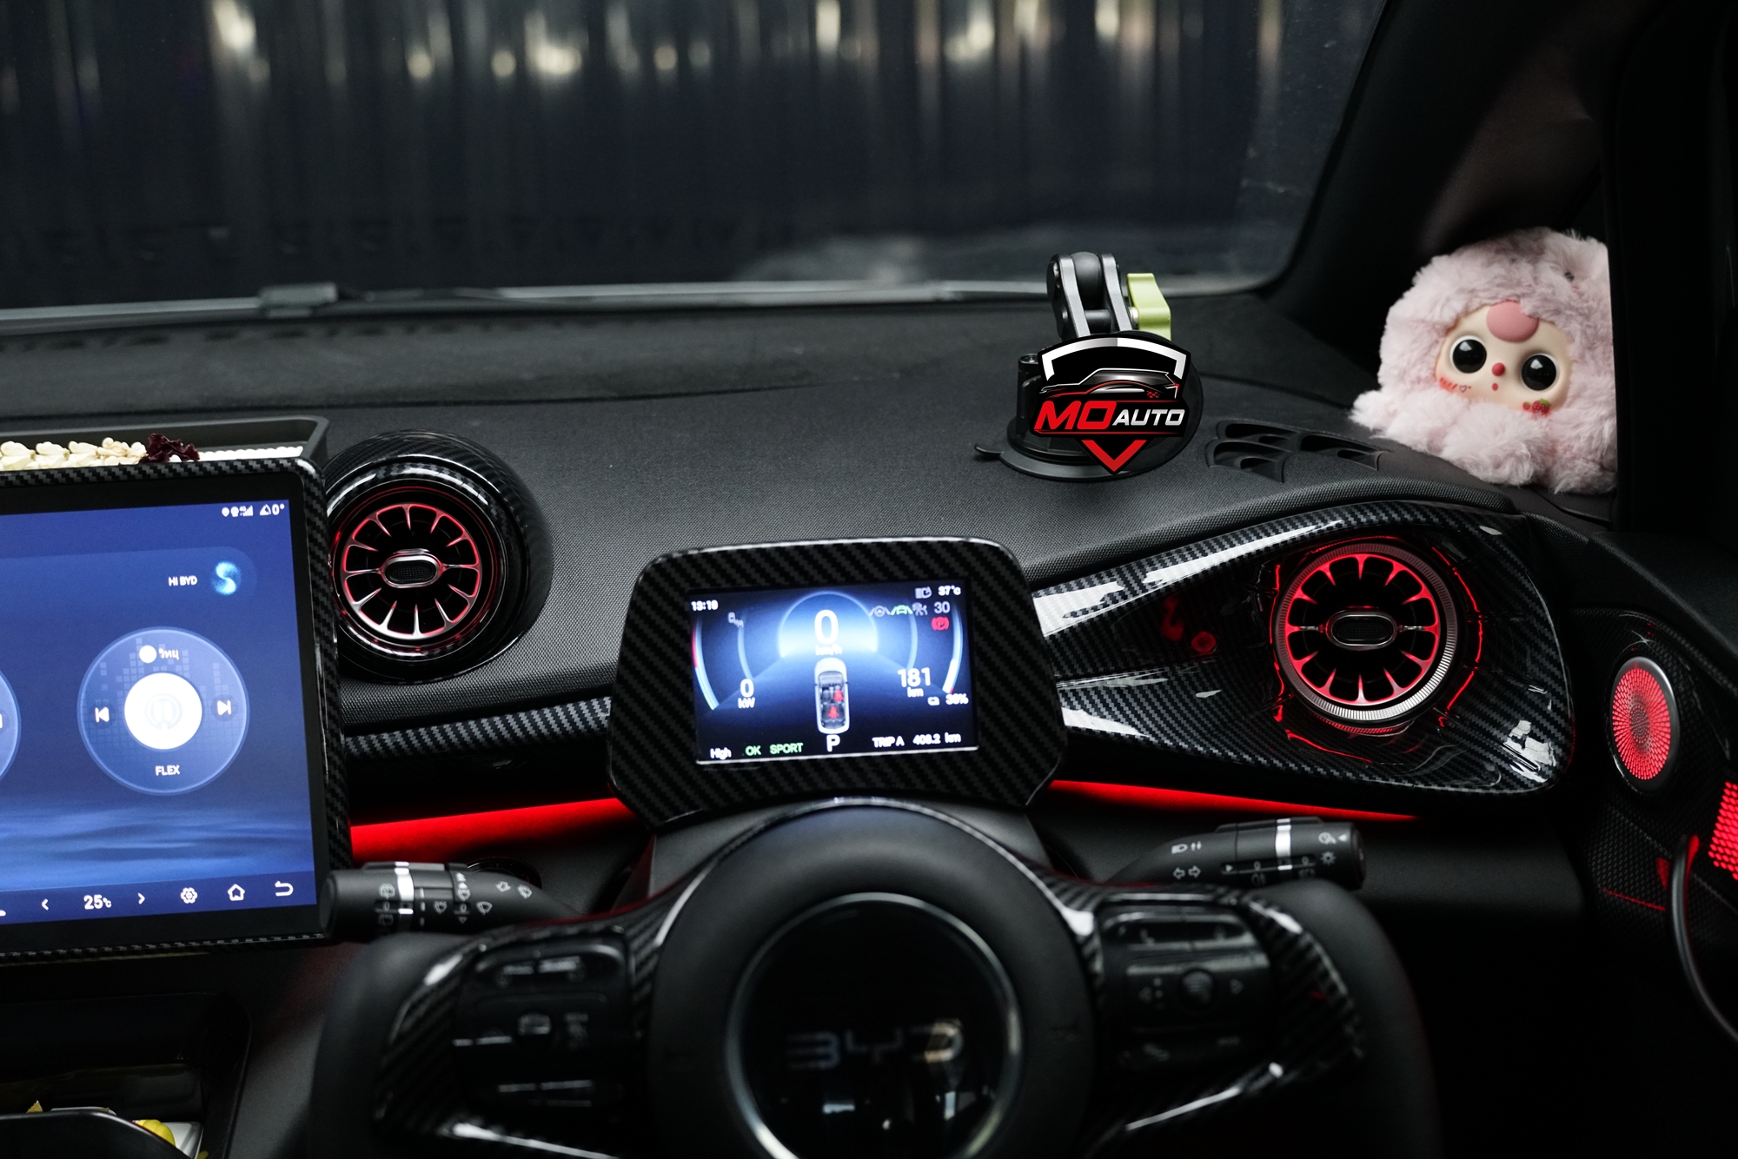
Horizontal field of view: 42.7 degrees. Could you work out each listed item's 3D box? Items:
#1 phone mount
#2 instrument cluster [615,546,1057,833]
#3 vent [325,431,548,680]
[{"bbox_3d":[0.101,-0.099,1.020,0.099,0.093,0.083,-4,19,-6],"label":"phone mount"},{"bbox_3d":[-0.014,0.039,0.882,0.176,0.105,0.045,-3,-2,-2],"label":"instrument cluster"},{"bbox_3d":[-0.185,-0.009,0.927,0.101,0.101,0.065,-4,2,-5],"label":"vent"}]

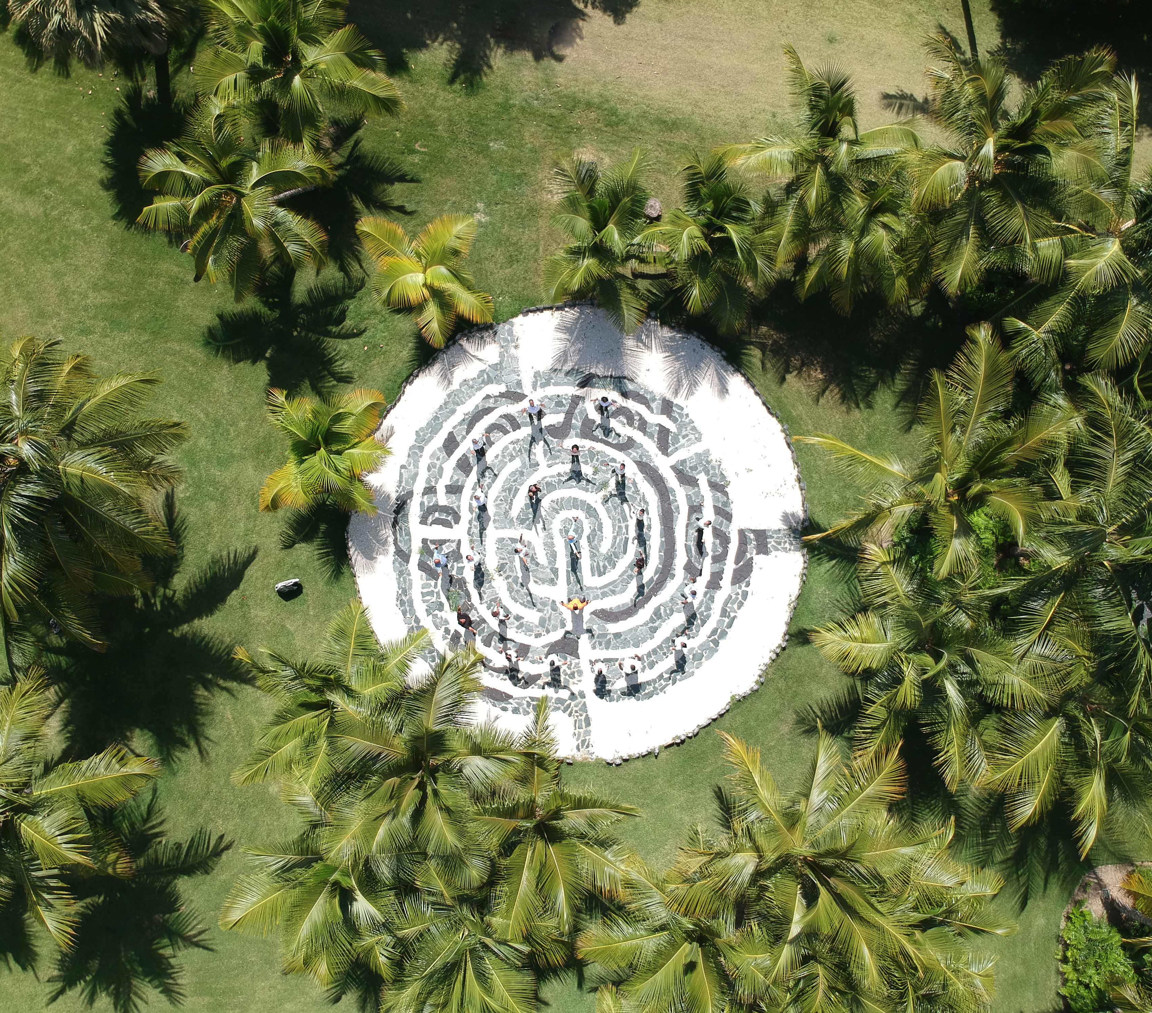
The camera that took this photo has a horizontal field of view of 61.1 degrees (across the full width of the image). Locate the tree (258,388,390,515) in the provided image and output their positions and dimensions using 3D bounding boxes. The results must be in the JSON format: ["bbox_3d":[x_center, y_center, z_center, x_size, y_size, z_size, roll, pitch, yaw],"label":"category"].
[{"bbox_3d":[-10.586,-2.371,40.461,5.390,4.800,5.440,0,85,0],"label":"tree"}]

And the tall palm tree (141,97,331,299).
[{"bbox_3d":[-11.099,-9.913,33.025,6.320,5.600,6.330,0,86,0],"label":"tall palm tree"}]

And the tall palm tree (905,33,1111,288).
[{"bbox_3d":[13.455,-10.345,31.860,6.440,7.800,7.730,0,86,0],"label":"tall palm tree"}]

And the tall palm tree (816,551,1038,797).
[{"bbox_3d":[13.069,6.157,37.857,8.510,8.500,9.210,0,85,0],"label":"tall palm tree"}]

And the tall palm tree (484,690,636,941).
[{"bbox_3d":[-0.561,9.708,31.345,4.920,6.100,7.310,0,86,0],"label":"tall palm tree"}]

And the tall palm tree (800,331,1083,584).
[{"bbox_3d":[11.405,-1.684,32.056,8.750,6.200,7.800,0,86,0],"label":"tall palm tree"}]

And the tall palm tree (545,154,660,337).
[{"bbox_3d":[1.023,-11.222,40.633,4.760,6.000,7.300,0,85,0],"label":"tall palm tree"}]

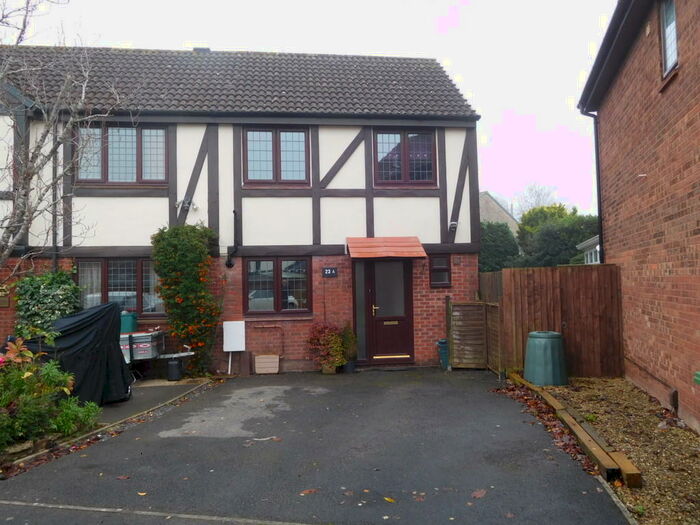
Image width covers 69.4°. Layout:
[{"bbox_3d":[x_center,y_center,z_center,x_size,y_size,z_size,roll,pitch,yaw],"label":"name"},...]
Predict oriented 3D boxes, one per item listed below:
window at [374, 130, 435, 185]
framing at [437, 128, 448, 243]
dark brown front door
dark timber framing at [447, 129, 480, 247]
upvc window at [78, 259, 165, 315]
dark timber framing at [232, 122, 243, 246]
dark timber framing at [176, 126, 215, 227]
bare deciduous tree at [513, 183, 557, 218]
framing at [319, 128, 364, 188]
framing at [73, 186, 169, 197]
[{"bbox_3d":[1.113,-2.112,10.304,1.276,1.159,0.100,-1,-3,-6],"label":"window"},{"bbox_3d":[1.876,-1.561,10.236,0.208,2.369,0.050,-1,-2,-6],"label":"framing"},{"bbox_3d":[0.791,0.968,10.163,0.965,2.064,0.090,-1,-3,-6],"label":"dark brown front door"},{"bbox_3d":[2.298,-1.552,10.271,0.613,2.388,0.060,-1,-2,-6],"label":"dark timber framing"},{"bbox_3d":[-4.311,0.474,9.595,1.627,1.113,0.100,-1,-3,-6],"label":"upvc window"},{"bbox_3d":[-2.175,-1.505,9.832,0.165,2.359,0.050,-1,-2,-6],"label":"dark timber framing"},{"bbox_3d":[-2.988,-1.570,9.758,0.157,2.241,0.050,17,-4,-5],"label":"dark timber framing"},{"bbox_3d":[12.193,-1.211,32.827,3.700,8.031,3.700,-1,-2,-6],"label":"bare deciduous tree"},{"bbox_3d":[-0.118,-2.063,10.058,0.191,1.454,0.050,37,-5,-3],"label":"framing"},{"bbox_3d":[-4.344,-1.322,9.612,1.762,0.180,0.050,-1,-2,-6],"label":"framing"}]

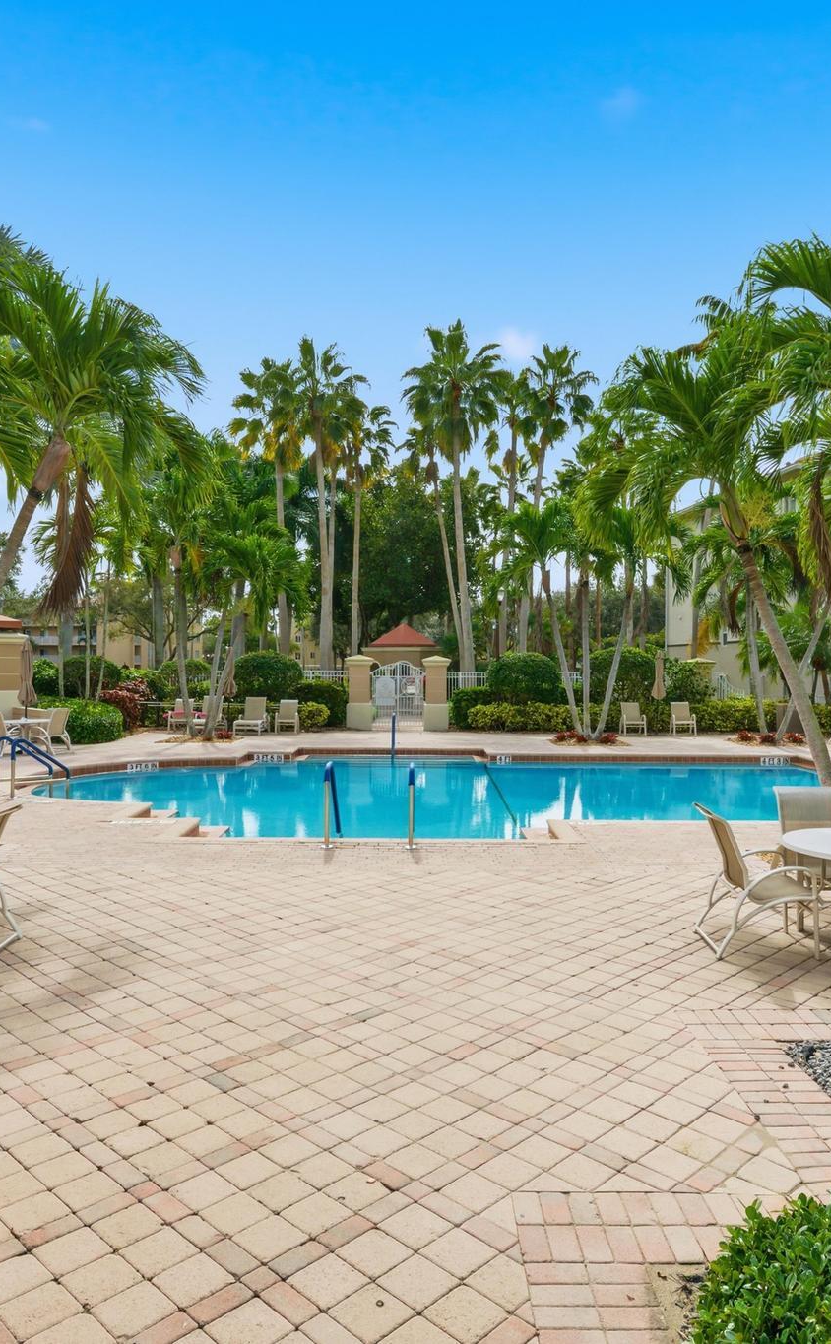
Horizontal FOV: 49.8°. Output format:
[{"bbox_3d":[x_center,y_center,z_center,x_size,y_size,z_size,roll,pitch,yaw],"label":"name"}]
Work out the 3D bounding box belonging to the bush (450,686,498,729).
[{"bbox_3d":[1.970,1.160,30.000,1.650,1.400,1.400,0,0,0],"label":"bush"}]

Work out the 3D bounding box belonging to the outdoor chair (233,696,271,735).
[{"bbox_3d":[-4.720,1.340,25.900,0.720,1.050,1.500,0,0,0],"label":"outdoor chair"}]

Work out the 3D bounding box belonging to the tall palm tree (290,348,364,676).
[{"bbox_3d":[-4.200,-6.950,43.000,3.400,17.700,3.400,0,0,0],"label":"tall palm tree"}]

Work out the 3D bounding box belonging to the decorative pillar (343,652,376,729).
[{"bbox_3d":[-1.830,0.680,29.600,0.940,2.420,0.940,0,0,0],"label":"decorative pillar"}]

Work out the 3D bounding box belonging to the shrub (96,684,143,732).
[{"bbox_3d":[-8.527,1.044,25.800,1.400,1.400,1.300,0,0,0],"label":"shrub"}]

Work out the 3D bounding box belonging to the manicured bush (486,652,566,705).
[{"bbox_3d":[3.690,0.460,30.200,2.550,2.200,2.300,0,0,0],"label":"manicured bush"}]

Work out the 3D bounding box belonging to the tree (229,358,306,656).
[{"bbox_3d":[-5.949,-5.445,36.000,3.100,14.300,3.100,0,0,0],"label":"tree"}]

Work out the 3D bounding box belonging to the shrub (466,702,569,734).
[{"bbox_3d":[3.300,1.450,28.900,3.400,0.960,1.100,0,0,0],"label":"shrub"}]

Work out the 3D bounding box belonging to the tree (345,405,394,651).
[{"bbox_3d":[-2.300,-5.400,43.000,3.000,14.600,3.000,0,0,0],"label":"tree"}]

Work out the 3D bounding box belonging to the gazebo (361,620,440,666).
[{"bbox_3d":[-0.750,-0.320,47.000,3.700,4.450,3.700,0,0,17],"label":"gazebo"}]

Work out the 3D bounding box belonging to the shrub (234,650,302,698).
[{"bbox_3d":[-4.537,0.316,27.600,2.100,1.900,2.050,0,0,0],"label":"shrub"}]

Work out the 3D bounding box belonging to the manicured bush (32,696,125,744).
[{"bbox_3d":[-8.804,1.247,23.400,2.400,1.250,2.000,0,0,-17],"label":"manicured bush"}]

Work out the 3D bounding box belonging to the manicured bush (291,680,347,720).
[{"bbox_3d":[-2.960,0.922,27.600,1.700,1.450,1.500,0,0,0],"label":"manicured bush"}]

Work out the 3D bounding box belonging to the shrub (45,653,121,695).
[{"bbox_3d":[-10.300,0.730,28.000,2.300,2.300,2.200,0,0,0],"label":"shrub"}]

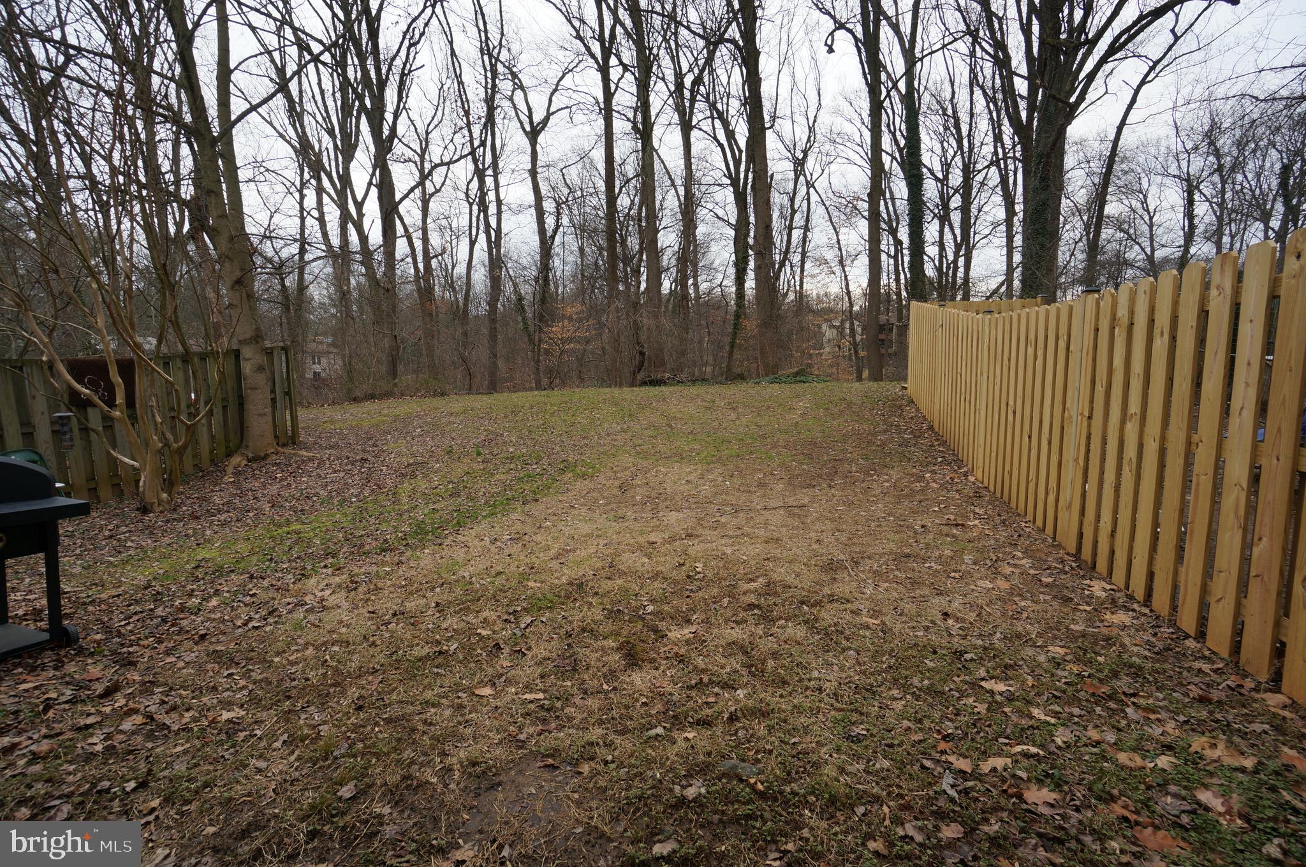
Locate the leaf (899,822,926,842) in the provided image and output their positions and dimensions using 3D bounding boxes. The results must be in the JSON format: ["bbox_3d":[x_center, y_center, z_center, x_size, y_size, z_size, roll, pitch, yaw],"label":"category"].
[{"bbox_3d":[0.756,1.160,1.577,0.077,0.025,0.059,-4,7,-32],"label":"leaf"}]

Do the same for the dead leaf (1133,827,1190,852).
[{"bbox_3d":[1.448,1.158,1.549,0.112,0.025,0.081,0,6,6],"label":"dead leaf"}]

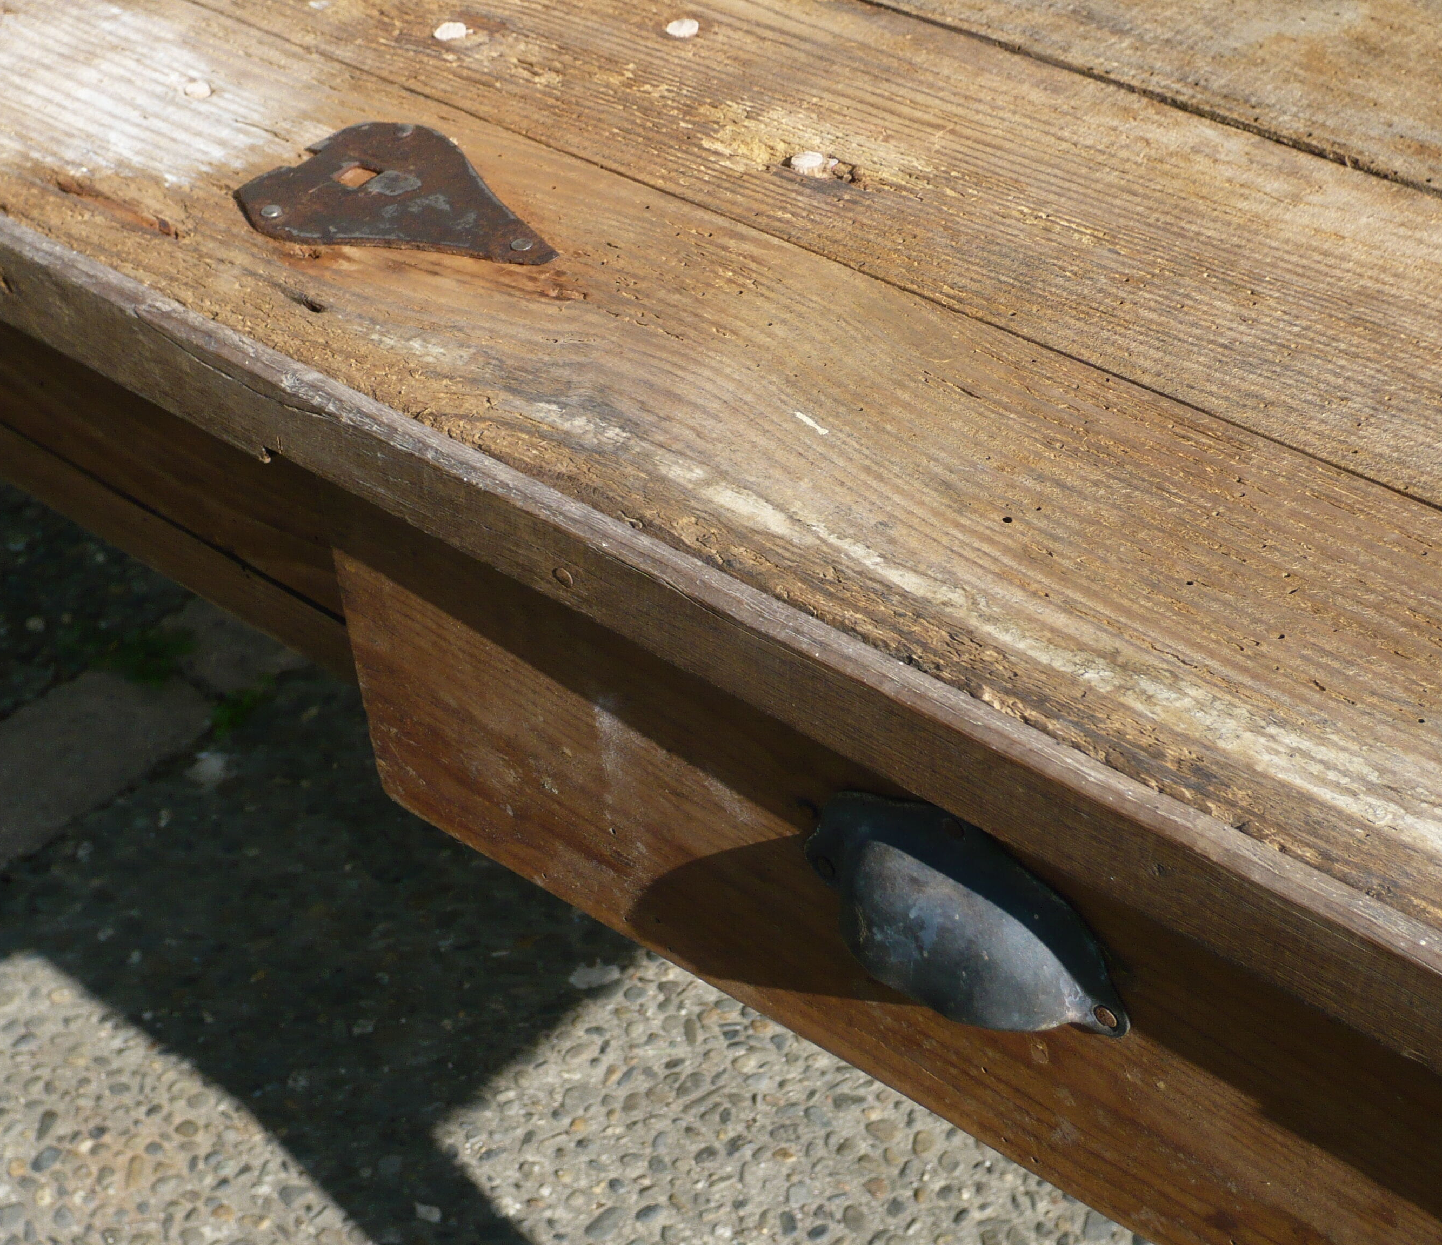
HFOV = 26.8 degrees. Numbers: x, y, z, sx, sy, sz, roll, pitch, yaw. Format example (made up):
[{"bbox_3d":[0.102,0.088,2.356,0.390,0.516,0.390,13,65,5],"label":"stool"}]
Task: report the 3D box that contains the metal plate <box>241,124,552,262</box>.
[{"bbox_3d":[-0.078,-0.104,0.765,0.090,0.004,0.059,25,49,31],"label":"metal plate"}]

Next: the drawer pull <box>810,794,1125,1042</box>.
[{"bbox_3d":[0.046,0.063,0.658,0.090,0.047,0.021,27,50,32],"label":"drawer pull"}]

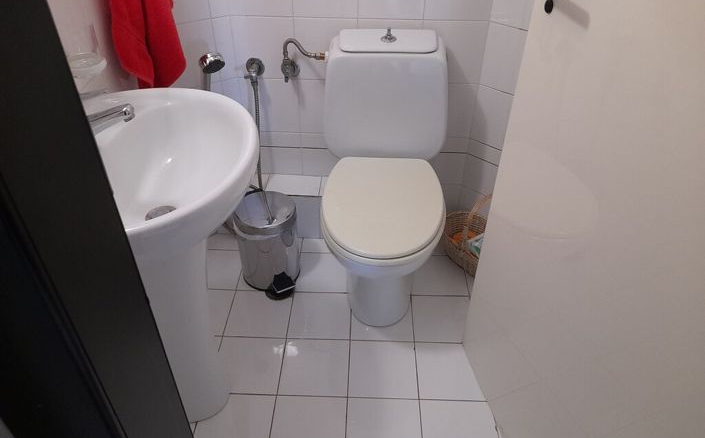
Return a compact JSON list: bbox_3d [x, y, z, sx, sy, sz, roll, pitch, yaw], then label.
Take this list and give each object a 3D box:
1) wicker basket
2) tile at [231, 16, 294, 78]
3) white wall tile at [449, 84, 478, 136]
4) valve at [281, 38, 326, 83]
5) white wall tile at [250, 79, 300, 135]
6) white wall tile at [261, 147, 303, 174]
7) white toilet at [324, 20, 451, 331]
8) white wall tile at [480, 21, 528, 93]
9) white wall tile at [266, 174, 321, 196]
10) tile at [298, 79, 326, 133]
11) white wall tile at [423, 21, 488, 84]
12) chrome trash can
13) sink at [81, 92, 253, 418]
[{"bbox_3d":[0.456,0.034,1.805,0.185,0.294,0.322,-25,45,-29],"label":"wicker basket"},{"bbox_3d":[-0.286,-0.557,1.670,0.202,0.202,0.012,1,38,1],"label":"tile"},{"bbox_3d":[0.326,-0.383,1.796,0.210,0.206,0.010,2,38,1],"label":"white wall tile"},{"bbox_3d":[-0.157,-0.511,1.636,0.143,0.147,0.085,1,38,1],"label":"valve"},{"bbox_3d":[-0.290,-0.400,1.807,0.204,0.206,0.010,2,38,1],"label":"white wall tile"},{"bbox_3d":[-0.288,-0.217,1.936,0.202,0.122,0.012,1,38,1],"label":"white wall tile"},{"bbox_3d":[0.097,-0.096,1.569,0.379,0.792,0.697,2,38,1],"label":"white toilet"},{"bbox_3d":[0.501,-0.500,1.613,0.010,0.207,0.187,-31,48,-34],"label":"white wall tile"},{"bbox_3d":[-0.220,-0.123,1.926,0.201,0.010,0.139,2,38,1],"label":"white wall tile"},{"bbox_3d":[-0.086,-0.394,1.804,0.204,0.206,0.010,2,38,1],"label":"tile"},{"bbox_3d":[0.324,-0.540,1.657,0.202,0.202,0.012,1,38,1],"label":"white wall tile"},{"bbox_3d":[-0.281,0.087,1.739,0.210,0.286,0.252,-12,40,-15],"label":"chrome trash can"},{"bbox_3d":[-0.405,0.169,1.221,0.433,0.792,0.554,2,38,1],"label":"sink"}]

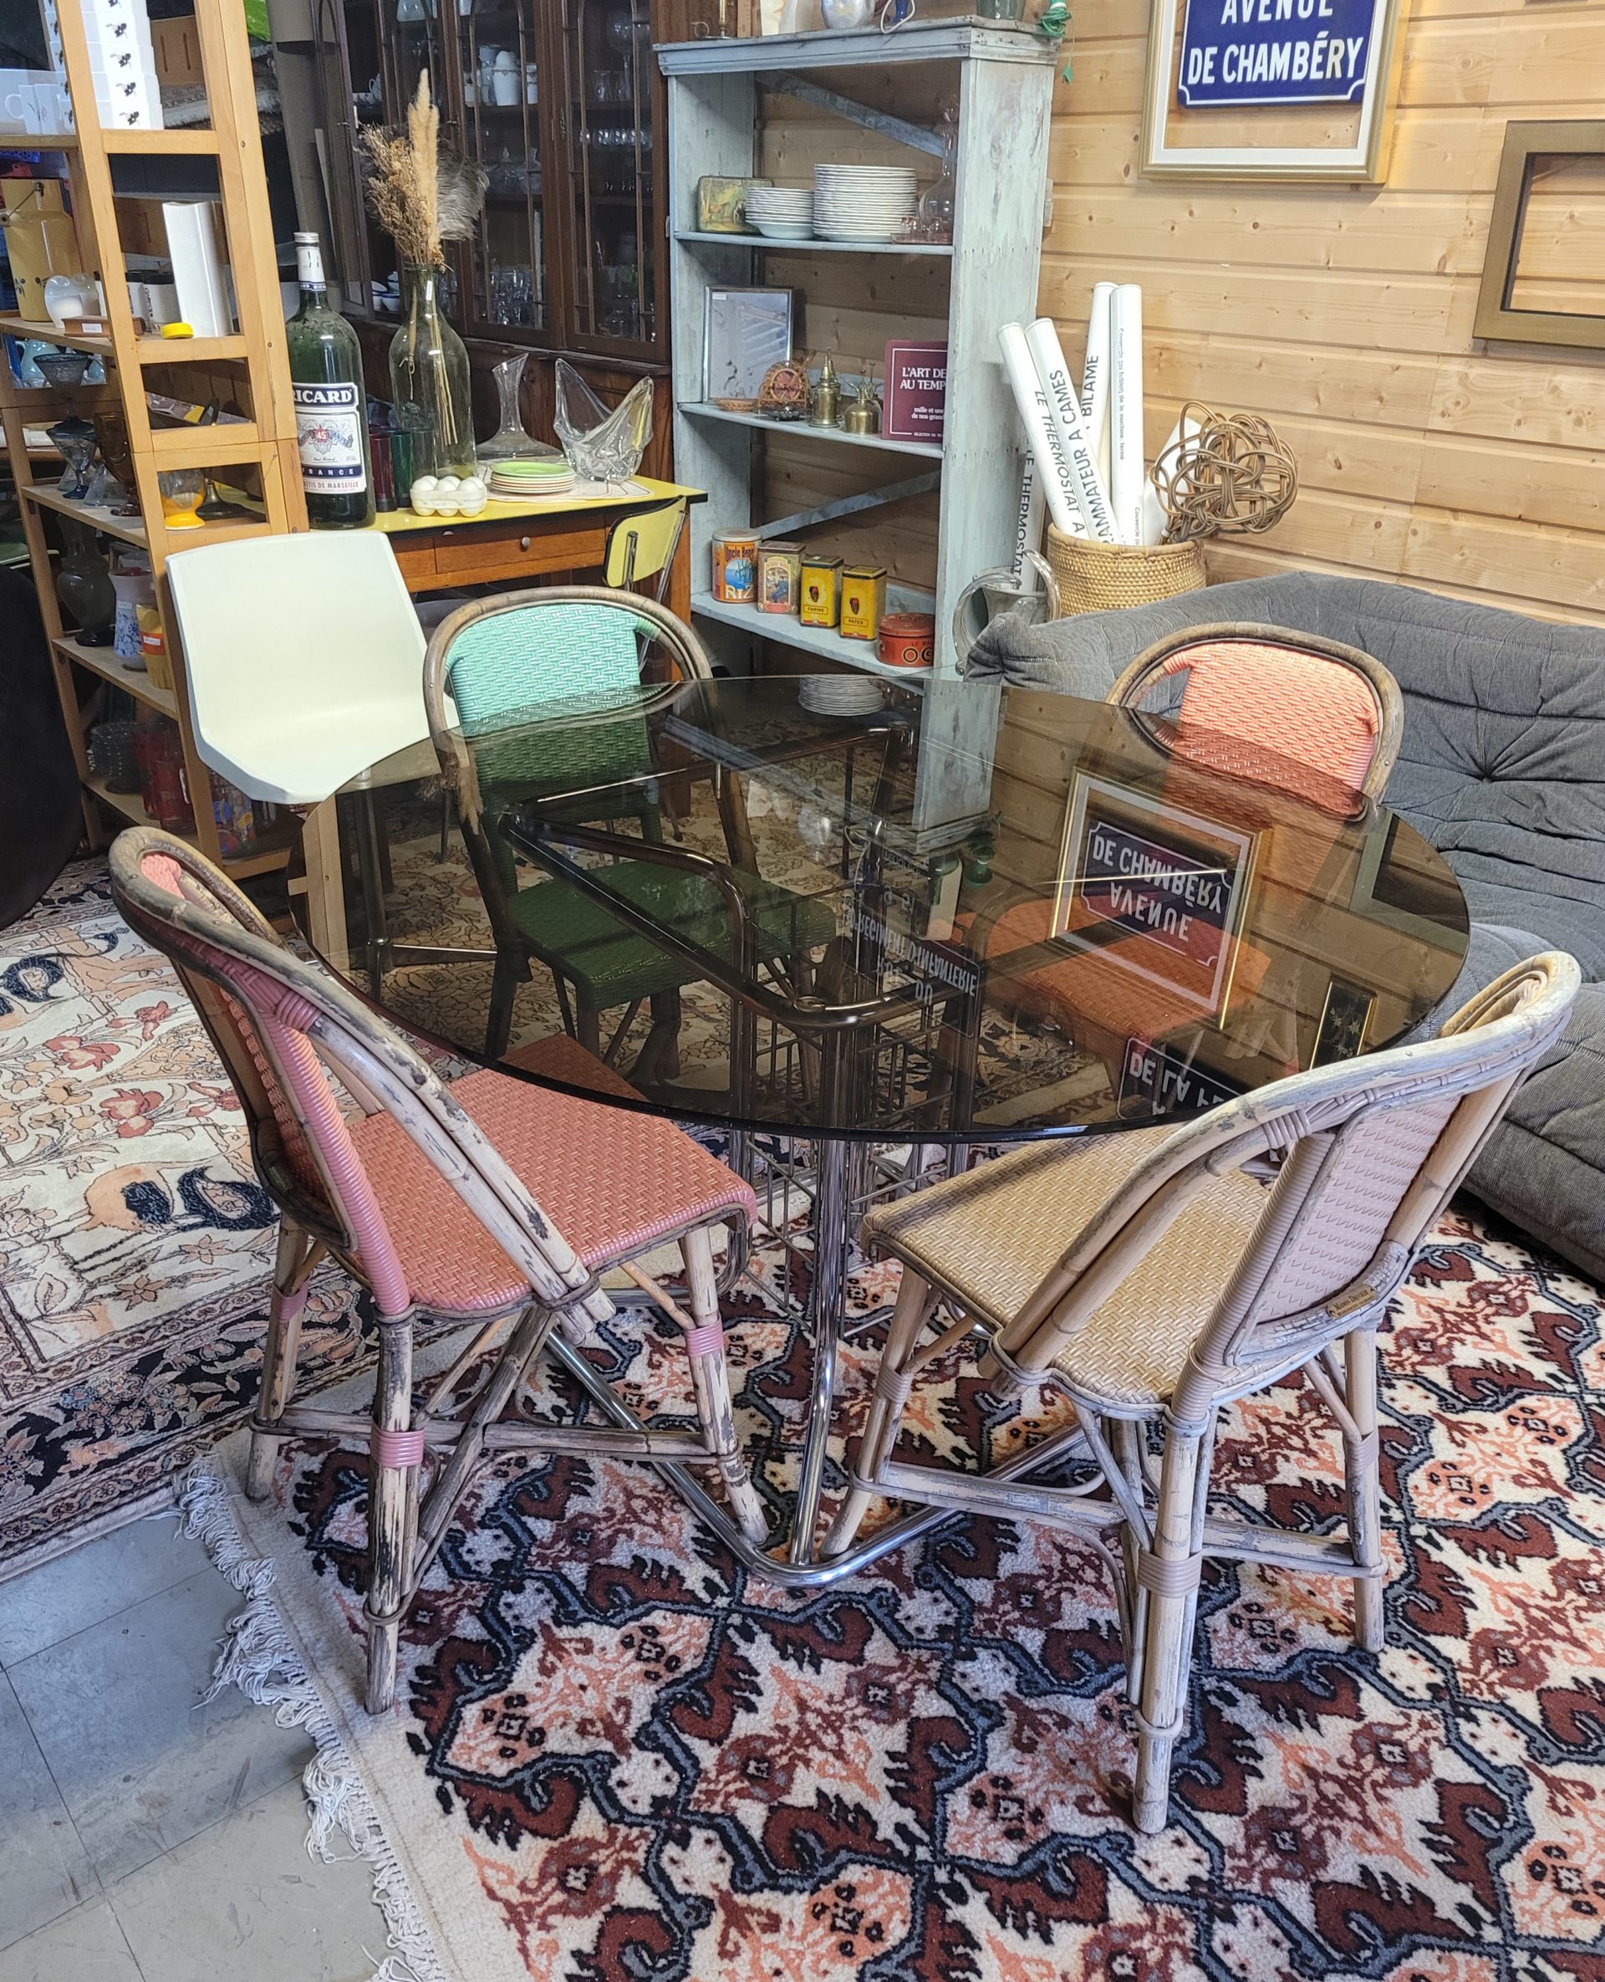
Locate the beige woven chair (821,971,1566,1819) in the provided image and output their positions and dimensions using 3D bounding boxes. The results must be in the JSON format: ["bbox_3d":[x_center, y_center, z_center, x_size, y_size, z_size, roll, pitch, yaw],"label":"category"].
[{"bbox_3d":[0.366,0.292,1.598,0.464,0.871,0.529,-18,33,-34],"label":"beige woven chair"}]

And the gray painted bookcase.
[{"bbox_3d":[0.070,-1.647,4.462,0.284,1.729,1.294,-17,33,-33],"label":"gray painted bookcase"}]

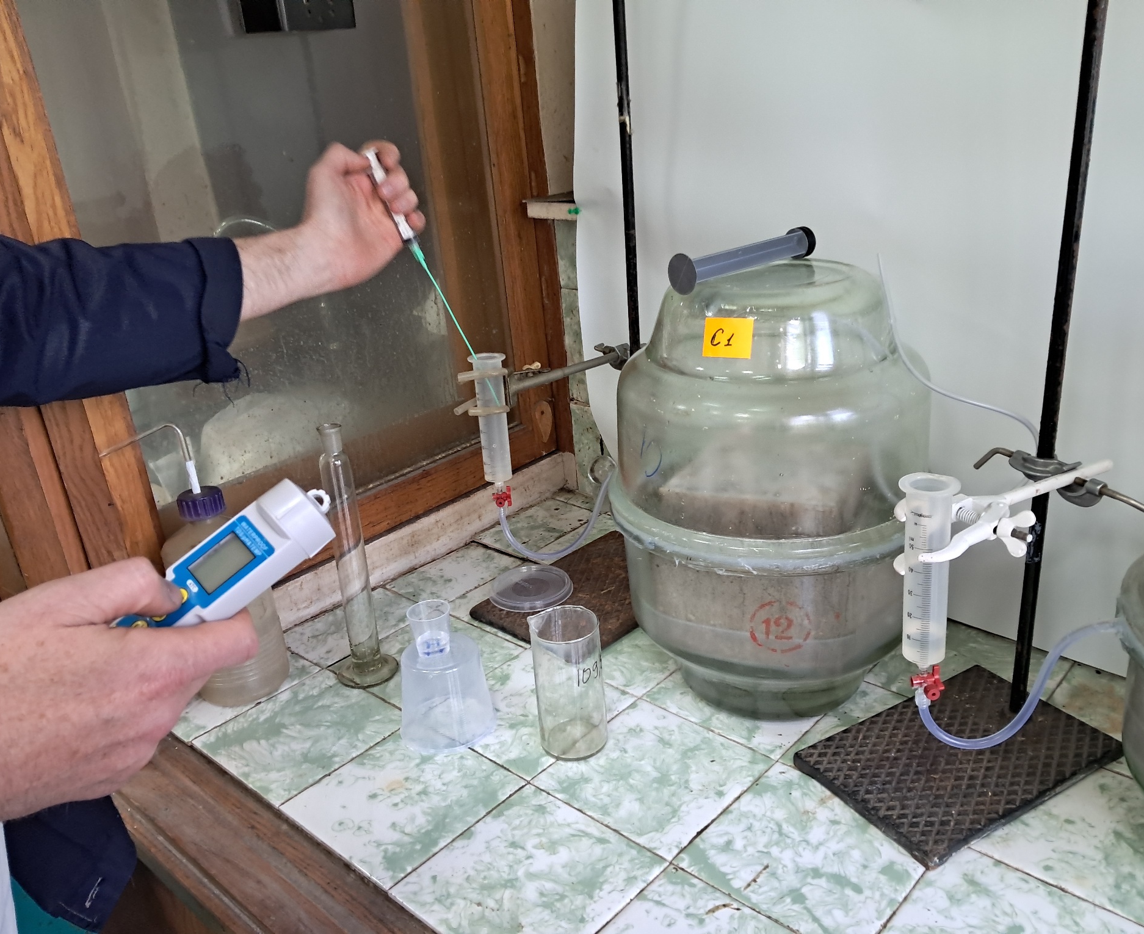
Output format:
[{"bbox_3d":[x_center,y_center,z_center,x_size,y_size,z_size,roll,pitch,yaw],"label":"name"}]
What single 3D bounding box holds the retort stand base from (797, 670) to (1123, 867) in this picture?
[{"bbox_3d":[0.320,0.240,0.807,0.228,0.011,0.147,-15,24,-26],"label":"retort stand base"}]

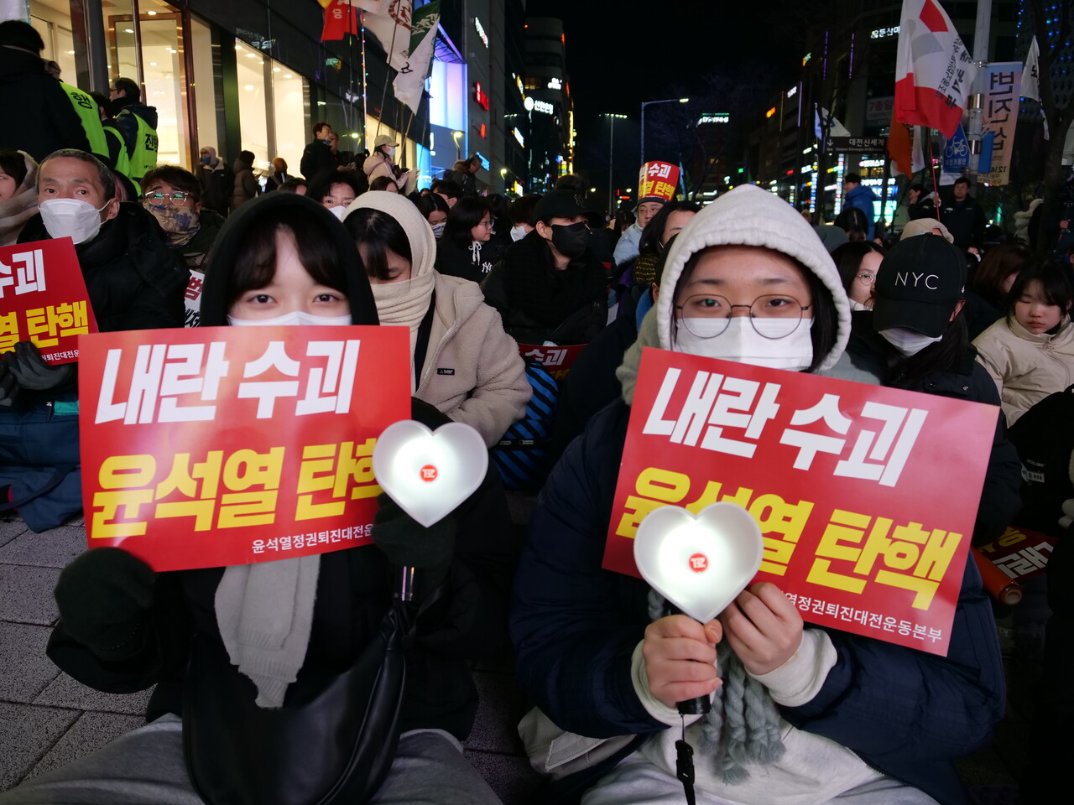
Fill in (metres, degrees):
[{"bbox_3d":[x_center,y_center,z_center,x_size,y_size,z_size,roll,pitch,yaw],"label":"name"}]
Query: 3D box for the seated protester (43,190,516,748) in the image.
[{"bbox_3d":[-0.320,0.182,0.895,0.620,0.870,0.580,0,12,0],"label":"seated protester"}]

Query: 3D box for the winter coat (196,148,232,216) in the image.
[{"bbox_3d":[-4.511,-3.104,10.480,0.550,0.920,0.360,0,10,-6],"label":"winter coat"}]

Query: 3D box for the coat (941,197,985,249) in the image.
[{"bbox_3d":[4.403,-1.809,7.700,0.490,0.740,0.300,9,14,37],"label":"coat"}]

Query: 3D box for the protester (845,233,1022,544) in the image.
[{"bbox_3d":[0.770,0.096,1.467,0.500,0.840,0.550,8,14,32],"label":"protester"}]

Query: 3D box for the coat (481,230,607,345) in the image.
[{"bbox_3d":[0.023,-0.281,2.450,0.530,0.600,0.400,-2,14,-12],"label":"coat"}]

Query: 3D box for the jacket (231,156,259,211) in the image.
[{"bbox_3d":[-3.809,-2.793,9.700,0.360,0.880,0.460,-6,15,-27],"label":"jacket"}]

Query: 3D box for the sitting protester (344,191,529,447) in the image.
[{"bbox_3d":[-0.266,-0.045,1.600,0.570,0.870,0.660,2,14,7],"label":"sitting protester"}]

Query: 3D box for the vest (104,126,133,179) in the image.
[{"bbox_3d":[-3.025,-1.753,5.300,0.320,0.560,0.450,-7,12,10],"label":"vest"}]

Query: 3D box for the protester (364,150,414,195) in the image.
[{"bbox_3d":[-1.560,-2.017,7.800,0.450,1.600,0.500,1,12,2],"label":"protester"}]

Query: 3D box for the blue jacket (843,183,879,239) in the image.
[{"bbox_3d":[3.755,-2.127,8.600,0.360,0.800,0.470,4,12,18],"label":"blue jacket"}]

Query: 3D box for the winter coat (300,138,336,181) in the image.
[{"bbox_3d":[-2.578,-2.746,8.750,0.350,0.750,0.470,5,12,22],"label":"winter coat"}]

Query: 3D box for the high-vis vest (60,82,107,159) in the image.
[{"bbox_3d":[-3.015,-1.825,4.800,0.320,0.570,0.480,-9,8,27],"label":"high-vis vest"}]

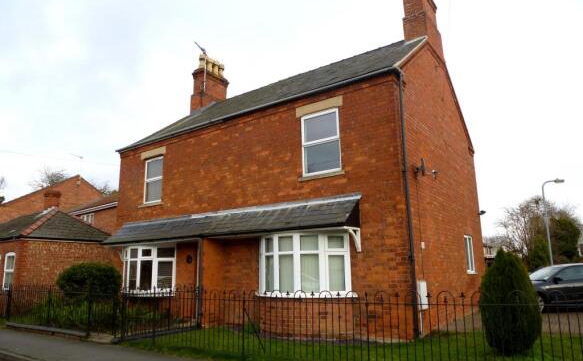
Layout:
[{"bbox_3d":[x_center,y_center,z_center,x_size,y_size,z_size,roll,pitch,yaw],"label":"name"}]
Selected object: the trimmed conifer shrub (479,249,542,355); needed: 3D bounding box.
[{"bbox_3d":[3.635,1.994,6.767,0.994,1.665,0.994,-9,-14,33],"label":"trimmed conifer shrub"}]

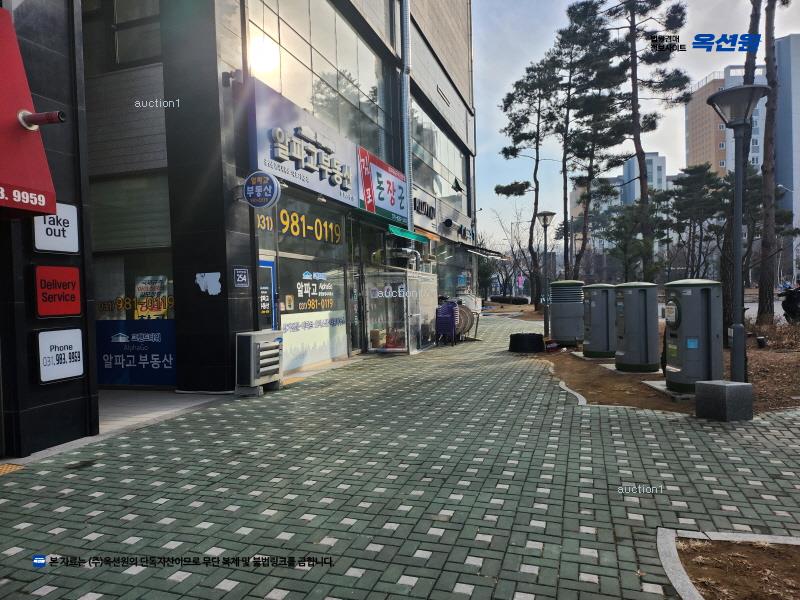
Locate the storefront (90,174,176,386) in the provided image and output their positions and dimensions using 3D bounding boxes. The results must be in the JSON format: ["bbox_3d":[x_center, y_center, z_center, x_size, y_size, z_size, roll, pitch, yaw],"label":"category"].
[{"bbox_3d":[-4.466,-0.345,9.270,1.720,3.600,0.120,-1,1,18],"label":"storefront"}]

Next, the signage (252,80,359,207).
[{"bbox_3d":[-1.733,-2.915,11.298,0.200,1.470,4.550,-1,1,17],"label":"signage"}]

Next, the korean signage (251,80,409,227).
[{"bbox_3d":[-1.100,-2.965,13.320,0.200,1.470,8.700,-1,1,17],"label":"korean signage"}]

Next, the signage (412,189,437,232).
[{"bbox_3d":[0.917,-3.086,19.365,0.150,1.350,3.200,-1,1,18],"label":"signage"}]

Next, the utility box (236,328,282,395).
[{"bbox_3d":[-2.210,0.970,8.733,0.340,0.910,0.910,-1,1,17],"label":"utility box"}]

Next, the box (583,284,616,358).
[{"bbox_3d":[4.180,0.436,11.707,0.660,1.520,0.640,-1,1,3],"label":"box"}]

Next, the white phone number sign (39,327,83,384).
[{"bbox_3d":[-3.512,0.563,5.745,0.070,0.500,0.500,-1,1,17],"label":"white phone number sign"}]

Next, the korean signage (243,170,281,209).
[{"bbox_3d":[-2.188,-1.721,8.692,0.570,0.570,0.130,-1,1,17],"label":"korean signage"}]

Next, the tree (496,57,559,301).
[{"bbox_3d":[7.232,-6.516,32.385,3.700,14.700,3.700,-1,1,0],"label":"tree"}]

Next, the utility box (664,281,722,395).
[{"bbox_3d":[4.215,0.488,8.030,0.610,1.550,0.780,-2,1,0],"label":"utility box"}]

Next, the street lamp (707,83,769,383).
[{"bbox_3d":[4.013,-0.634,6.580,0.630,3.850,0.630,-2,1,0],"label":"street lamp"}]

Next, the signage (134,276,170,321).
[{"bbox_3d":[-4.090,-0.023,9.207,0.610,0.760,0.030,-1,1,18],"label":"signage"}]

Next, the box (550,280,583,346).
[{"bbox_3d":[4.380,0.355,14.637,0.760,1.660,0.760,-1,1,3],"label":"box"}]

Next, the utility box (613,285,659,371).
[{"bbox_3d":[4.215,0.457,9.970,0.610,1.550,0.780,-2,1,0],"label":"utility box"}]

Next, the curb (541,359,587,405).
[{"bbox_3d":[2.686,1.287,9.534,0.330,0.130,4.700,-1,1,7],"label":"curb"}]

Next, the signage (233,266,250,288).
[{"bbox_3d":[-2.522,-0.346,8.874,0.030,0.290,0.390,-1,1,18],"label":"signage"}]

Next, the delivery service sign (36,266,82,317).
[{"bbox_3d":[-3.530,-0.091,5.735,0.070,0.500,0.500,-1,1,17],"label":"delivery service sign"}]

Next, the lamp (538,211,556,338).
[{"bbox_3d":[4.482,-0.804,16.969,0.570,3.900,0.570,-1,1,0],"label":"lamp"}]

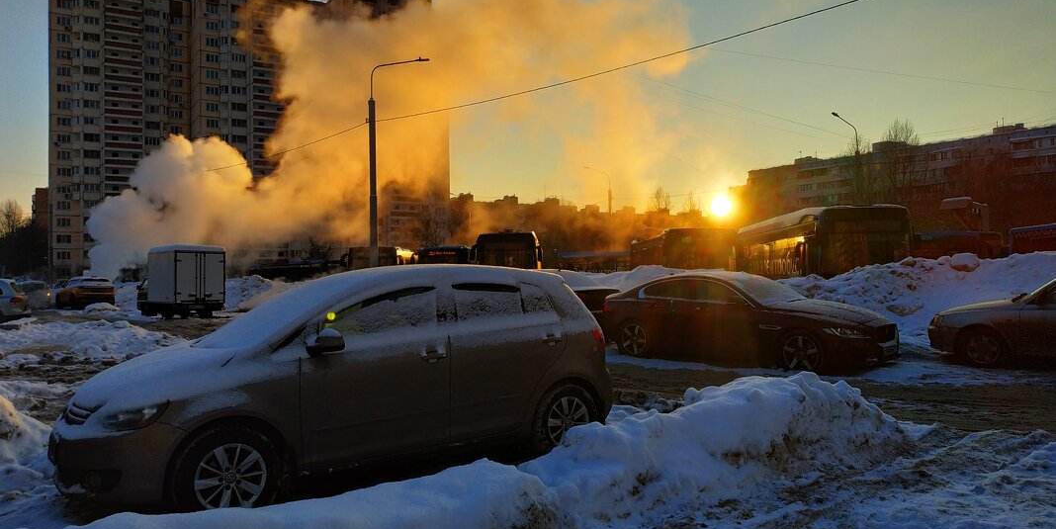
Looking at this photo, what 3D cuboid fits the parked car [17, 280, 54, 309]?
[{"bbox_3d":[-28.200,1.615,42.000,1.760,1.500,4.300,0,0,-36],"label":"parked car"}]

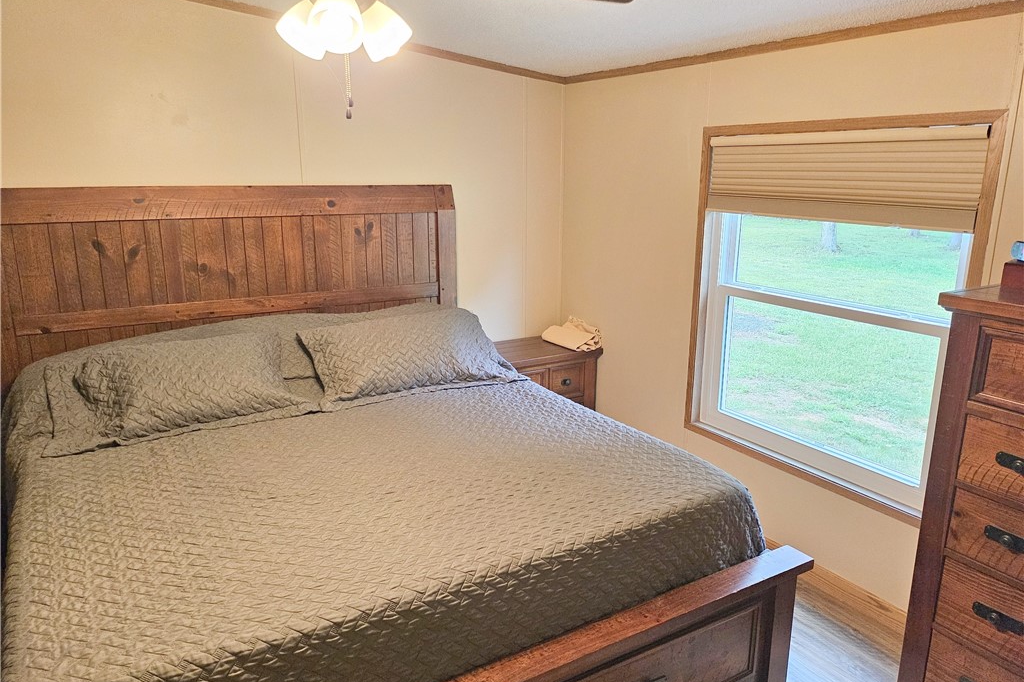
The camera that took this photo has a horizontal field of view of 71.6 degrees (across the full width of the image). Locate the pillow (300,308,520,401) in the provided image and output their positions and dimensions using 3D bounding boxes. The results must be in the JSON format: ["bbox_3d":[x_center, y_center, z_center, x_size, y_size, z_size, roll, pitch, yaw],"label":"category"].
[{"bbox_3d":[-0.485,0.053,3.320,0.880,0.180,0.410,-8,60,-30],"label":"pillow"}]

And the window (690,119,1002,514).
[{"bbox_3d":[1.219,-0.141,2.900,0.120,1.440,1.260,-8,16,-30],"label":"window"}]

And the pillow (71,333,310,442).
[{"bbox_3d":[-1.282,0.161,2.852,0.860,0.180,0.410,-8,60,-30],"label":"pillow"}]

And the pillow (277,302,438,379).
[{"bbox_3d":[-0.698,-0.020,3.506,0.840,0.370,0.170,-8,-16,-30],"label":"pillow"}]

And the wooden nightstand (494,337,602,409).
[{"bbox_3d":[0.103,0.400,4.108,0.690,0.730,0.450,-8,16,-30],"label":"wooden nightstand"}]

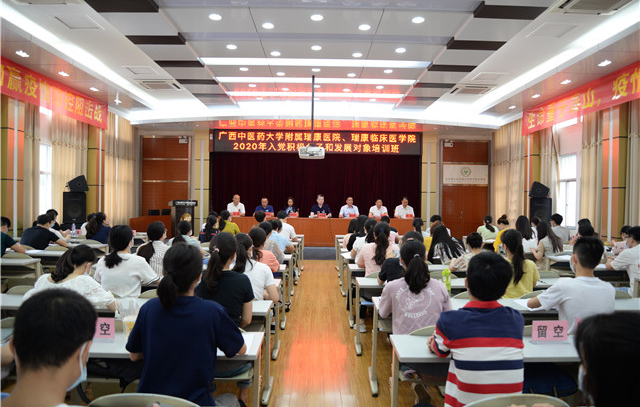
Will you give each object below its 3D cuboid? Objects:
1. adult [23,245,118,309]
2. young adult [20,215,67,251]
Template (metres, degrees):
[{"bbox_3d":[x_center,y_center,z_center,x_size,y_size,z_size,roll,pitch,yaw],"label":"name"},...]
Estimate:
[{"bbox_3d":[-1.850,0.920,3.209,0.620,1.220,0.780,1,1,14],"label":"adult"},{"bbox_3d":[-4.496,0.790,7.052,0.680,1.223,0.750,1,0,7],"label":"young adult"}]

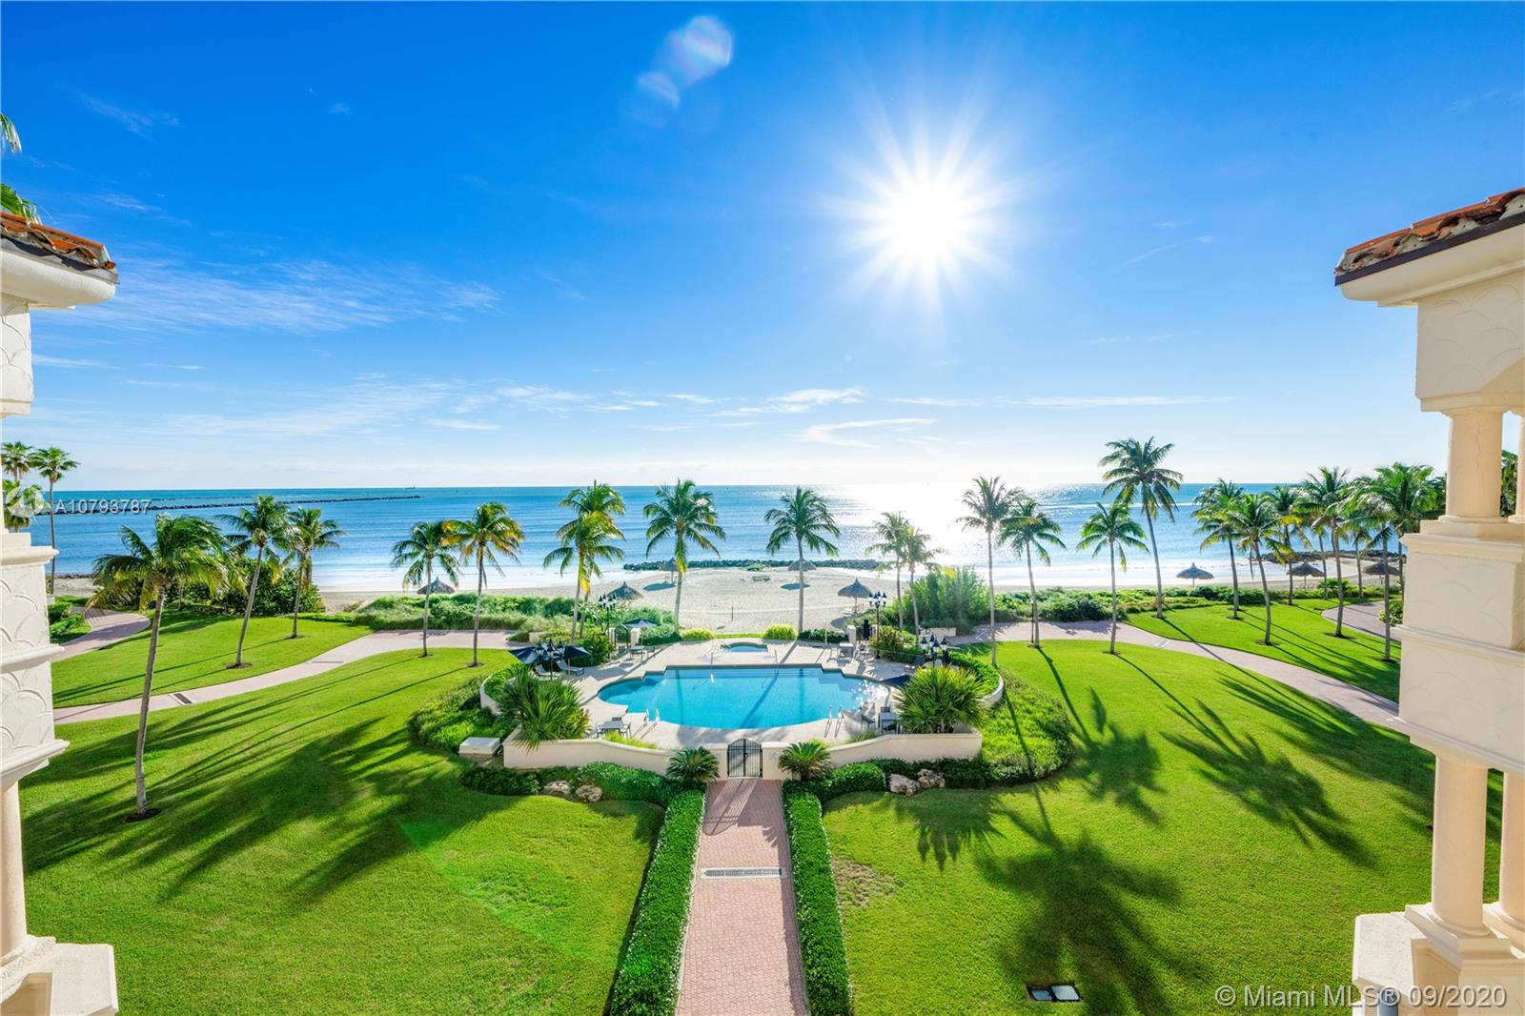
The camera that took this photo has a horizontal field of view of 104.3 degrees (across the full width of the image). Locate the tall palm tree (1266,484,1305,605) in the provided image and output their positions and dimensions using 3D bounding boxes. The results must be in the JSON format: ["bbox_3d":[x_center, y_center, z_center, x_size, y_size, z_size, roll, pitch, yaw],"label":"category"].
[{"bbox_3d":[43.567,3.094,49.346,4.160,10.150,4.040,0,2,0],"label":"tall palm tree"}]

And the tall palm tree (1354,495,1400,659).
[{"bbox_3d":[40.143,4.538,38.197,3.800,10.600,3.800,0,2,0],"label":"tall palm tree"}]

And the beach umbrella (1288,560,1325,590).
[{"bbox_3d":[64.855,8.068,70.715,3.400,3.400,3.400,0,2,0],"label":"beach umbrella"}]

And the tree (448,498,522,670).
[{"bbox_3d":[-15.948,4.345,34.147,4.250,9.510,4.120,0,2,0],"label":"tree"}]

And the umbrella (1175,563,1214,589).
[{"bbox_3d":[44.860,7.329,61.539,3.244,3.300,3.244,1,3,36],"label":"umbrella"}]

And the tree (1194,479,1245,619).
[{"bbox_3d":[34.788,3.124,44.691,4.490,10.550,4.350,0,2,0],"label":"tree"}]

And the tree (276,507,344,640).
[{"bbox_3d":[-31.064,4.430,40.694,4.820,9.030,4.680,0,2,0],"label":"tree"}]

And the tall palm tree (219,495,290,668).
[{"bbox_3d":[-29.321,4.214,34.184,4.190,9.930,4.060,0,2,0],"label":"tall palm tree"}]

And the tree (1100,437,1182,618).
[{"bbox_3d":[33.198,1.678,52.272,6.080,15.687,5.898,1,2,34],"label":"tree"}]

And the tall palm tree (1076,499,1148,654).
[{"bbox_3d":[23.985,4.707,40.868,4.228,10.564,4.102,1,2,31],"label":"tall palm tree"}]

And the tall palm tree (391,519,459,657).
[{"bbox_3d":[-20.565,4.887,36.176,4.140,8.330,4.020,0,2,0],"label":"tall palm tree"}]

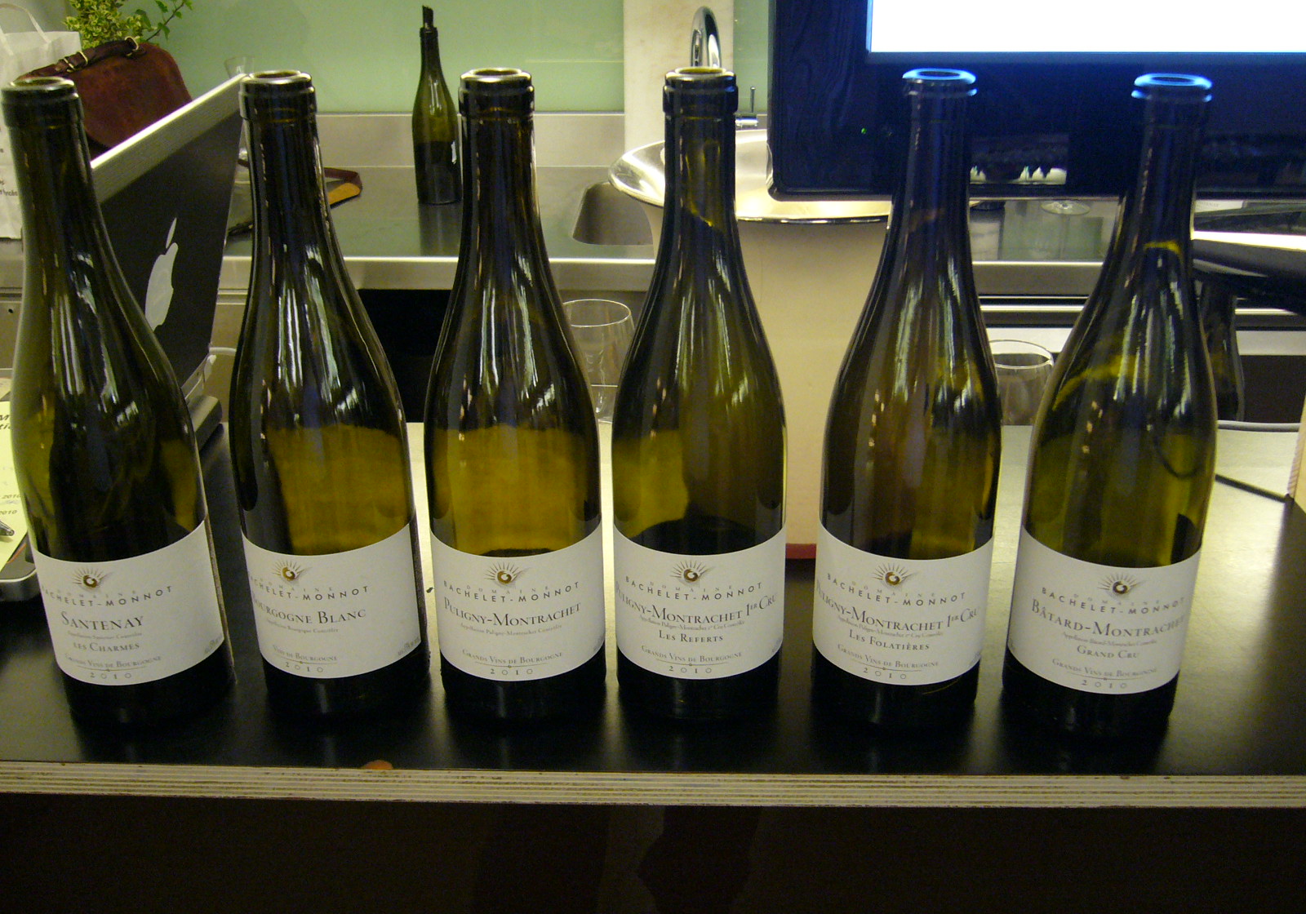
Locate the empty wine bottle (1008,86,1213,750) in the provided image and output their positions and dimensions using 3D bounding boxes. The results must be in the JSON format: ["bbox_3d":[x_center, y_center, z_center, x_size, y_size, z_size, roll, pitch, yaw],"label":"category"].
[{"bbox_3d":[0.213,-0.019,0.594,0.082,0.297,0.082,4,23,10],"label":"empty wine bottle"}]

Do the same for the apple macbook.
[{"bbox_3d":[-0.411,-0.090,0.826,0.281,0.255,0.325,-2,23,-4],"label":"apple macbook"}]

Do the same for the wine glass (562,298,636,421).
[{"bbox_3d":[-0.049,-0.017,1.060,0.078,0.205,0.078,-2,23,-3],"label":"wine glass"}]

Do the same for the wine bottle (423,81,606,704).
[{"bbox_3d":[-0.065,-0.023,0.609,0.082,0.297,0.082,0,23,2],"label":"wine bottle"}]

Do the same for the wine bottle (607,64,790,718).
[{"bbox_3d":[0.021,-0.024,0.609,0.082,0.297,0.082,3,23,8],"label":"wine bottle"}]

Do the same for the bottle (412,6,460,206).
[{"bbox_3d":[-0.386,-0.619,2.324,0.082,0.335,0.082,-4,23,-8],"label":"bottle"}]

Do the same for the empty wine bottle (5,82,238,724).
[{"bbox_3d":[-0.254,-0.021,0.608,0.082,0.297,0.082,-1,23,0],"label":"empty wine bottle"}]

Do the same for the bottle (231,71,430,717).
[{"bbox_3d":[-0.157,-0.024,0.612,0.082,0.297,0.082,5,24,14],"label":"bottle"}]

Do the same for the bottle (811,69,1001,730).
[{"bbox_3d":[0.119,-0.022,0.602,0.082,0.297,0.082,7,24,17],"label":"bottle"}]

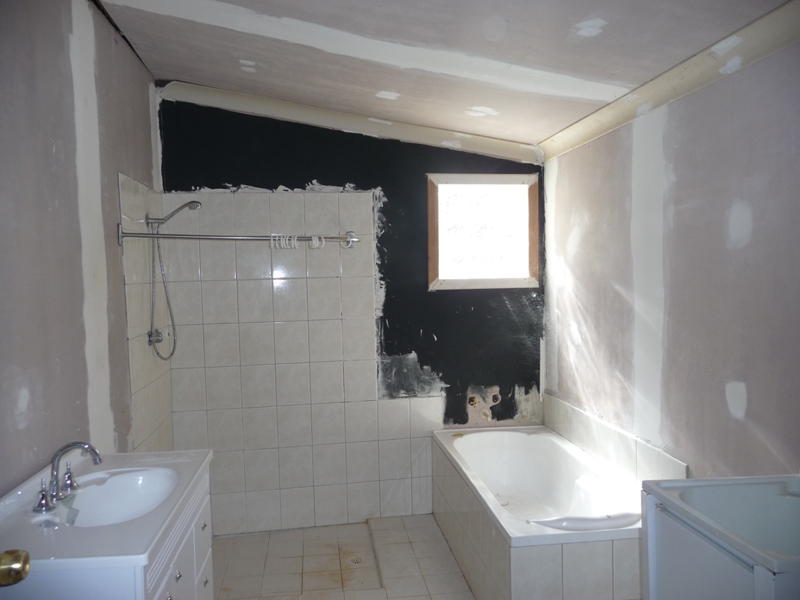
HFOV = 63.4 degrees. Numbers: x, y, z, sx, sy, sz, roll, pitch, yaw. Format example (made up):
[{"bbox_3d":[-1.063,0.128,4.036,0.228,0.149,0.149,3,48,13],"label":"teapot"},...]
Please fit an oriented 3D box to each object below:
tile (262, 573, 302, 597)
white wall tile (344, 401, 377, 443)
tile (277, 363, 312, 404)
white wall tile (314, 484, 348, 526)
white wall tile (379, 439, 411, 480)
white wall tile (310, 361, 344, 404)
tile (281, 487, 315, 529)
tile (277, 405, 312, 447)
[{"bbox_3d":[-0.585,1.420,3.210,0.200,0.010,0.200,-2,3,-8],"label":"tile"},{"bbox_3d":[-0.231,0.738,3.920,0.200,0.250,0.010,-2,3,-8],"label":"white wall tile"},{"bbox_3d":[-0.633,0.501,3.847,0.200,0.250,0.010,-2,3,-8],"label":"tile"},{"bbox_3d":[-0.414,1.239,3.910,0.200,0.246,0.010,-2,3,-10],"label":"white wall tile"},{"bbox_3d":[-0.024,0.979,3.951,0.200,0.250,0.010,-2,3,-8],"label":"white wall tile"},{"bbox_3d":[-0.432,0.493,3.864,0.200,0.250,0.010,-2,3,-8],"label":"white wall tile"},{"bbox_3d":[-0.611,1.246,3.877,0.200,0.246,0.010,-2,3,-10],"label":"tile"},{"bbox_3d":[-0.627,0.751,3.862,0.200,0.250,0.010,-2,3,-8],"label":"tile"}]

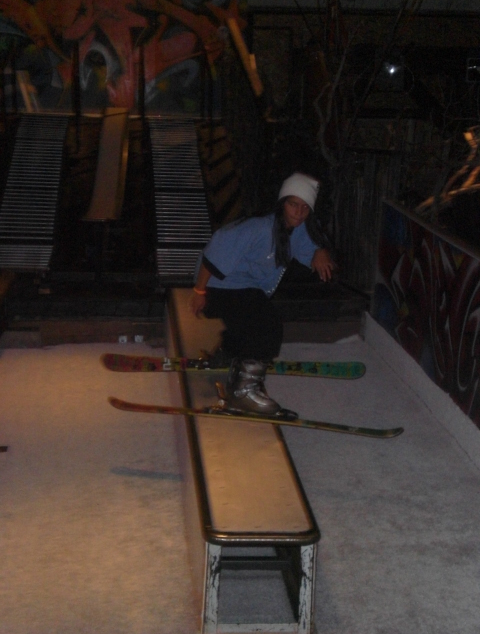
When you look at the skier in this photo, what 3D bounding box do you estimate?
[{"bbox_3d":[0.130,-0.165,6.150,0.780,1.180,0.800,13,17,38],"label":"skier"}]

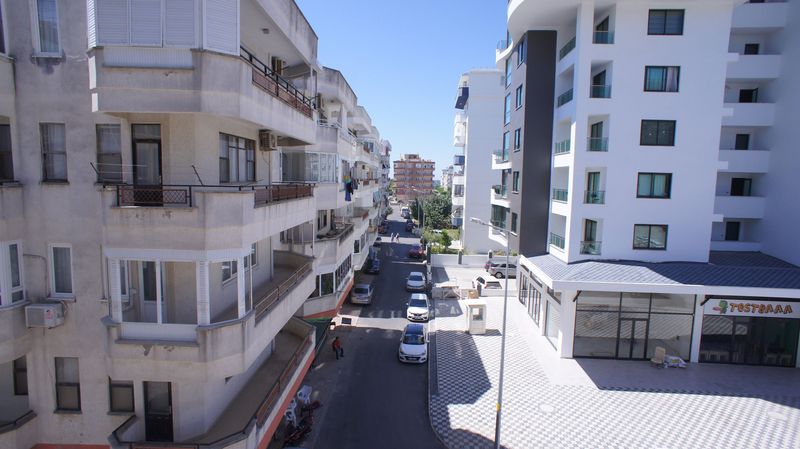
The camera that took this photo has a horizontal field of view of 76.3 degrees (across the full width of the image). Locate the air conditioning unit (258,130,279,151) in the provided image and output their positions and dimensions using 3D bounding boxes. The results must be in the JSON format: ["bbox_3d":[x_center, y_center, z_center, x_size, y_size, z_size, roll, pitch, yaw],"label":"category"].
[{"bbox_3d":[-4.841,-3.046,18.728,0.370,0.660,0.880,1,5,1],"label":"air conditioning unit"}]

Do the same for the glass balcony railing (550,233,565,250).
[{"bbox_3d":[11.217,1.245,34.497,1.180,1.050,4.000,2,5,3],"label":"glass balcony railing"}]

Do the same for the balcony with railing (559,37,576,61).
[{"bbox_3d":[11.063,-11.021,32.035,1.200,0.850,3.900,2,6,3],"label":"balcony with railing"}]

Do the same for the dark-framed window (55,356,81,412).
[{"bbox_3d":[-8.331,4.041,12.839,0.635,1.415,0.150,1,5,1],"label":"dark-framed window"}]

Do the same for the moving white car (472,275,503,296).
[{"bbox_3d":[8.796,5.908,51.266,1.780,1.500,4.200,0,6,-10],"label":"moving white car"}]

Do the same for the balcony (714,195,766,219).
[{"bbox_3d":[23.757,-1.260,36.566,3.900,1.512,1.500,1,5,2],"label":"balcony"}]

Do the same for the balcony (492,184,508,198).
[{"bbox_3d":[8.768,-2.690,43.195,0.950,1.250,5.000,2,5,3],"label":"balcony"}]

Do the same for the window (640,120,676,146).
[{"bbox_3d":[15.622,-5.495,30.799,2.040,1.560,0.200,2,5,3],"label":"window"}]

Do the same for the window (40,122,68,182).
[{"bbox_3d":[-8.656,-1.791,12.730,0.630,1.476,0.150,1,6,1],"label":"window"}]

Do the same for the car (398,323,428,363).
[{"bbox_3d":[0.984,7.790,33.426,1.760,1.480,4.050,2,5,3],"label":"car"}]

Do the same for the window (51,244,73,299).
[{"bbox_3d":[-8.662,1.206,13.044,0.573,1.427,0.150,1,6,1],"label":"window"}]

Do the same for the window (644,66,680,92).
[{"bbox_3d":[15.244,-8.463,29.580,2.009,1.504,0.150,2,6,3],"label":"window"}]

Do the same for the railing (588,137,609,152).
[{"bbox_3d":[12.113,-4.871,31.151,1.301,0.854,0.100,1,5,2],"label":"railing"}]

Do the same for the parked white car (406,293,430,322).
[{"bbox_3d":[1.530,6.880,42.300,1.750,1.480,4.300,2,5,2],"label":"parked white car"}]

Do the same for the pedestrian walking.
[{"bbox_3d":[-3.988,8.017,32.678,0.650,1.600,0.550,-2,6,-35],"label":"pedestrian walking"}]

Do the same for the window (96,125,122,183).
[{"bbox_3d":[-7.255,-1.766,12.701,0.613,1.456,0.150,1,6,1],"label":"window"}]

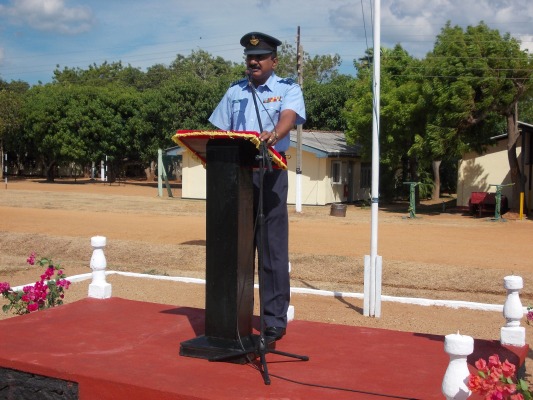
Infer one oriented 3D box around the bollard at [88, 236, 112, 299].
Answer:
[{"bbox_3d":[-1.265,0.508,5.970,0.135,0.465,0.135,1,3,28],"label":"bollard"}]

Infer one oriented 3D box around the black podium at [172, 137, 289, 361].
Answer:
[{"bbox_3d":[-0.200,0.226,4.200,0.530,1.180,0.380,1,3,28],"label":"black podium"}]

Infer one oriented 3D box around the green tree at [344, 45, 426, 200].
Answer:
[{"bbox_3d":[5.750,-3.580,37.000,4.800,7.500,4.600,1,3,28],"label":"green tree"}]

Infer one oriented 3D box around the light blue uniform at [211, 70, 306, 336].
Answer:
[{"bbox_3d":[-0.050,0.004,4.620,0.560,1.530,0.380,1,3,25],"label":"light blue uniform"}]

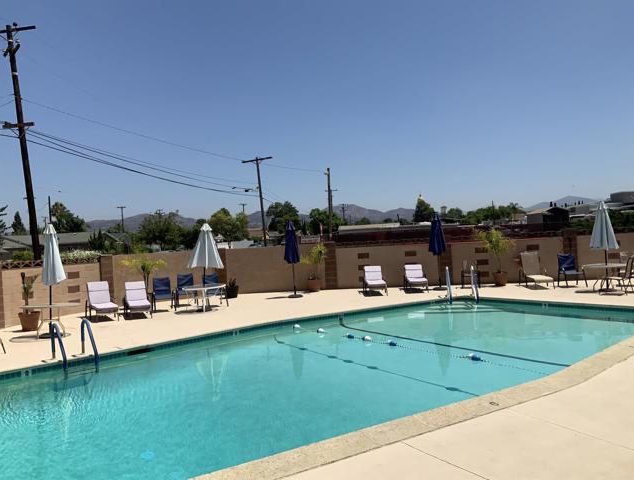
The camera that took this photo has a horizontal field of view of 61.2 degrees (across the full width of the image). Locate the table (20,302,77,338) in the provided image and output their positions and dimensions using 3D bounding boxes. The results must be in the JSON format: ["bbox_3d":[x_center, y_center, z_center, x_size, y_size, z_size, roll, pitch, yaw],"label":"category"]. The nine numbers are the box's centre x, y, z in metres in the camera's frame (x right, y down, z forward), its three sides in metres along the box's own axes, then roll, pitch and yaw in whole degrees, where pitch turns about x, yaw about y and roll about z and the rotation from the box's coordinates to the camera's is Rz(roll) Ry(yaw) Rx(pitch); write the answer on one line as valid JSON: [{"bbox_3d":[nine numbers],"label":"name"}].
[{"bbox_3d":[-6.032,1.833,12.097,1.280,0.690,1.280,-3,1,-30],"label":"table"}]

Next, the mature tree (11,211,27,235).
[{"bbox_3d":[-37.648,0.166,67.979,2.600,7.826,2.600,-3,0,-29],"label":"mature tree"}]

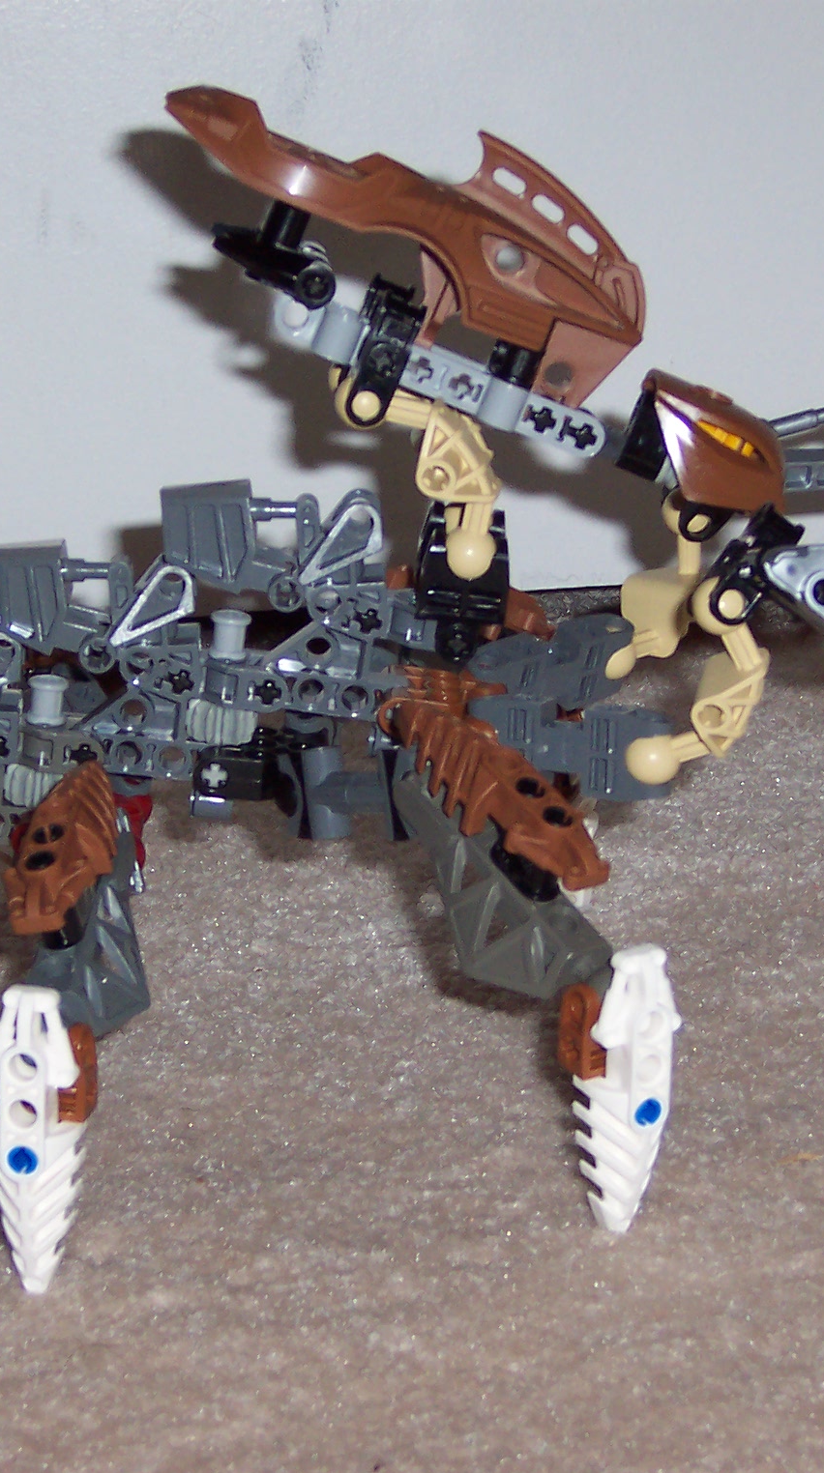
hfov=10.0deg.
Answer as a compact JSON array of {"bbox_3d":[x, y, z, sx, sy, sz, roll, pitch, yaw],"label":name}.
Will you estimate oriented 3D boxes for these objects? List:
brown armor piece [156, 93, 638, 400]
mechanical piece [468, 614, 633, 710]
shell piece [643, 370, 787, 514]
[{"bbox_3d":[-0.001,-0.092,0.845,0.094,0.037,0.026,24,13,-13],"label":"brown armor piece"},{"bbox_3d":[0.026,-0.014,0.872,0.035,0.017,0.013,-15,47,-30],"label":"mechanical piece"},{"bbox_3d":[0.055,-0.053,0.857,0.030,0.020,0.025,18,13,-12],"label":"shell piece"}]

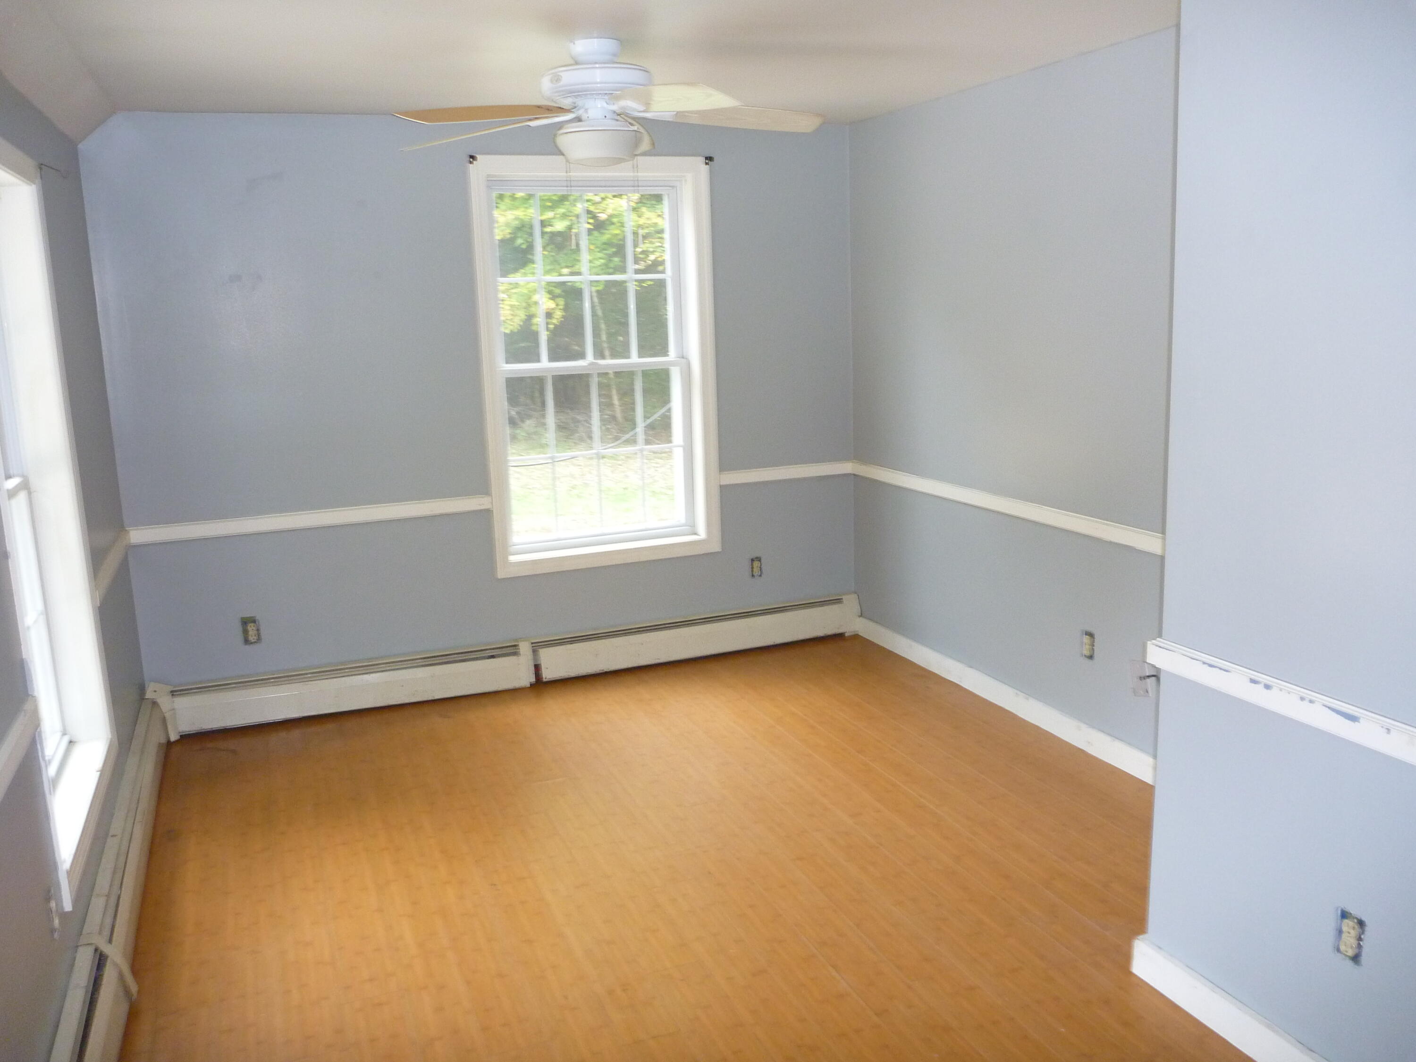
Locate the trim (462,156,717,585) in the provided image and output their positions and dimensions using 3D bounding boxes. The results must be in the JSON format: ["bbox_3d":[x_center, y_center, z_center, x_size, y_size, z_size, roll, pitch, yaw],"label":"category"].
[{"bbox_3d":[-0.448,-0.695,4.854,1.008,1.706,0.100,-6,12,-20],"label":"trim"}]

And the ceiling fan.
[{"bbox_3d":[-0.312,-1.234,3.326,1.290,0.335,1.290,-6,12,-20],"label":"ceiling fan"}]

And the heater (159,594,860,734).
[{"bbox_3d":[-0.686,0.555,4.917,3.013,0.185,0.072,-6,12,-20],"label":"heater"}]

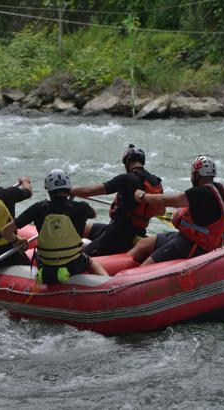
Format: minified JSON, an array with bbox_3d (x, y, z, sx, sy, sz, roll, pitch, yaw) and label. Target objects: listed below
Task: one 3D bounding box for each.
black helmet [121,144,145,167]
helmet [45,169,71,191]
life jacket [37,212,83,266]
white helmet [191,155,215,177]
[{"bbox_3d":[0.203,-0.459,11.300,0.270,0.200,0.220,7,10,44],"label":"black helmet"},{"bbox_3d":[-0.468,-0.206,10.250,0.220,0.190,0.270,-2,8,-12],"label":"helmet"},{"bbox_3d":[-0.440,0.282,10.200,0.380,0.490,0.320,0,-1,-2],"label":"life jacket"},{"bbox_3d":[0.835,-0.356,10.900,0.220,0.190,0.270,-7,10,-43],"label":"white helmet"}]

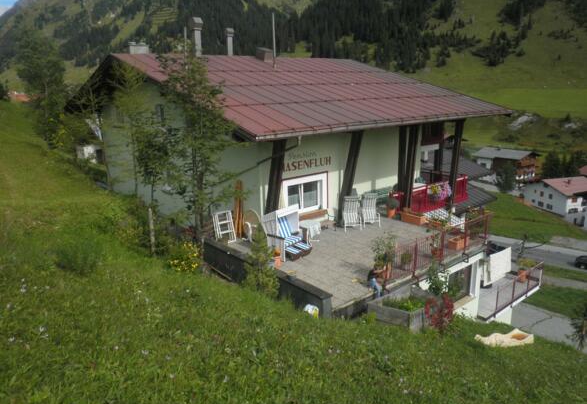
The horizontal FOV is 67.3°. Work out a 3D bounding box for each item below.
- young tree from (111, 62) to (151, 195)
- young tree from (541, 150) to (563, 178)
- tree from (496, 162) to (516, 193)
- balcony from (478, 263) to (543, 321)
[{"bbox_3d":[-7.479,-3.372,20.224,1.750,5.800,1.750,-12,17,-37],"label":"young tree"},{"bbox_3d":[76.089,-10.175,130.000,4.900,9.600,4.900,-12,17,-36],"label":"young tree"},{"bbox_3d":[57.287,-6.559,118.000,4.300,7.700,4.300,-12,17,-36],"label":"tree"},{"bbox_3d":[7.438,3.153,16.429,3.929,1.212,1.746,-12,17,-37],"label":"balcony"}]

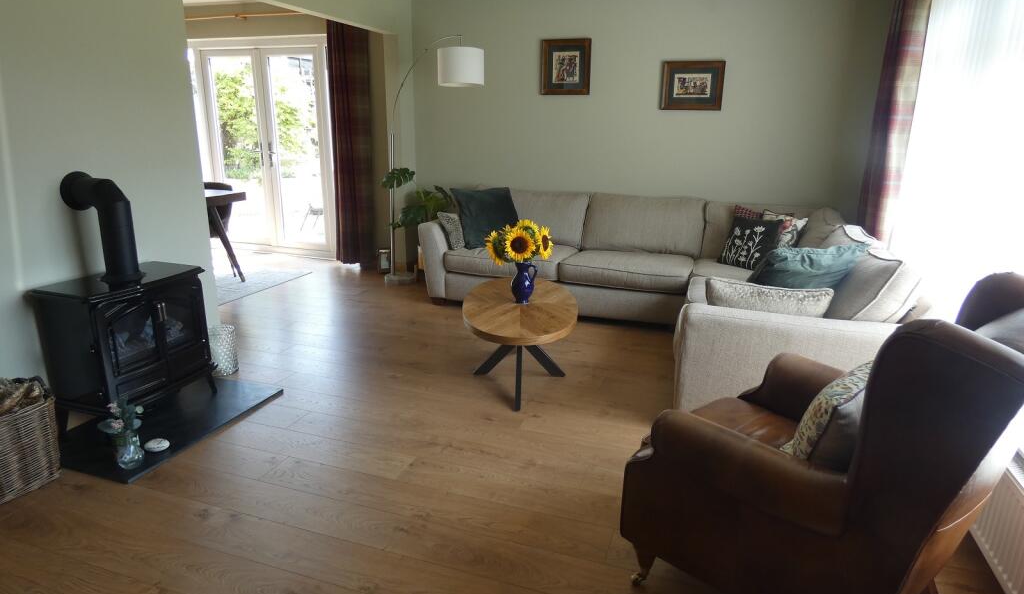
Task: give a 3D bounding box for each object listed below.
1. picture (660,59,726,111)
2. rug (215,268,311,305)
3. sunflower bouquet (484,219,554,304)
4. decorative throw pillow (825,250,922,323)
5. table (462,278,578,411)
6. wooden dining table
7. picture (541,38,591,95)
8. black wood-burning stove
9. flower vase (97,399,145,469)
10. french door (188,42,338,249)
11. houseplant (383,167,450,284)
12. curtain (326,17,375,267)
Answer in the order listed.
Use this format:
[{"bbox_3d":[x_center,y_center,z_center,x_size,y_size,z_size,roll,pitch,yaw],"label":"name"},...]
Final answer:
[{"bbox_3d":[1.358,-1.600,4.476,0.455,0.353,0.030,7,17,18],"label":"picture"},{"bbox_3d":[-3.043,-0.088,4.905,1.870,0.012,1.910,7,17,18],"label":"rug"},{"bbox_3d":[0.036,-0.184,3.112,0.370,0.452,0.330,1,16,1],"label":"sunflower bouquet"},{"bbox_3d":[1.759,-0.021,2.906,0.155,0.430,0.470,30,20,3],"label":"decorative throw pillow"},{"bbox_3d":[0.045,0.237,3.257,0.620,0.436,1.110,1,16,1],"label":"table"},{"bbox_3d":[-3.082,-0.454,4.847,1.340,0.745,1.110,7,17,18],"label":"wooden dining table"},{"bbox_3d":[0.426,-1.846,4.747,0.410,0.425,0.030,7,17,18],"label":"picture"},{"bbox_3d":[-1.738,0.008,2.662,0.390,1.085,0.585,7,17,18],"label":"black wood-burning stove"},{"bbox_3d":[-1.529,0.526,2.316,0.180,0.296,0.160,-11,20,-35],"label":"flower vase"},{"bbox_3d":[-2.473,-1.481,5.977,1.650,2.090,0.100,7,17,18],"label":"french door"},{"bbox_3d":[-0.779,-0.585,5.028,0.680,0.980,0.600,7,17,18],"label":"houseplant"},{"bbox_3d":[-1.465,-1.402,5.404,0.450,2.270,0.160,7,17,18],"label":"curtain"}]

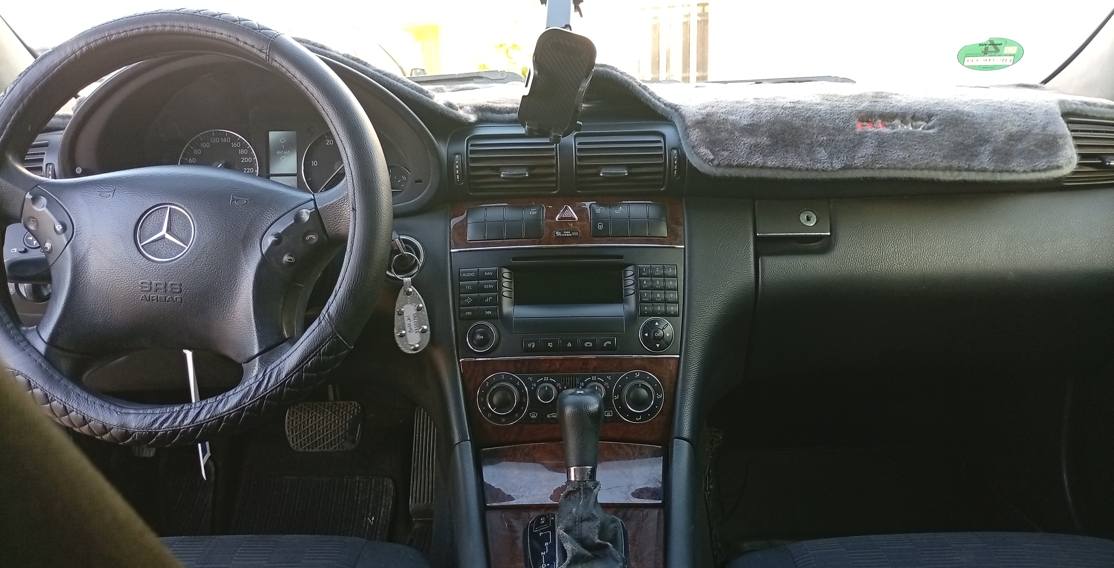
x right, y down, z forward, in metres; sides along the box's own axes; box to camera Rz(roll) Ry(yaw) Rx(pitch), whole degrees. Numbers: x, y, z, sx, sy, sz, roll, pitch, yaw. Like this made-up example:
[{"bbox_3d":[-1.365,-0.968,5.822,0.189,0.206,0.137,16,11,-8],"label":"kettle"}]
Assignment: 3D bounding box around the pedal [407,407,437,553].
[{"bbox_3d":[-0.206,0.293,1.360,0.050,0.200,0.040,0,-25,-1],"label":"pedal"}]

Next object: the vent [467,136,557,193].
[{"bbox_3d":[-0.051,-0.136,0.995,0.103,0.067,0.040,-1,2,-1],"label":"vent"}]

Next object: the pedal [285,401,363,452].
[{"bbox_3d":[-0.364,0.222,1.360,0.120,0.078,0.035,0,-19,-1],"label":"pedal"}]

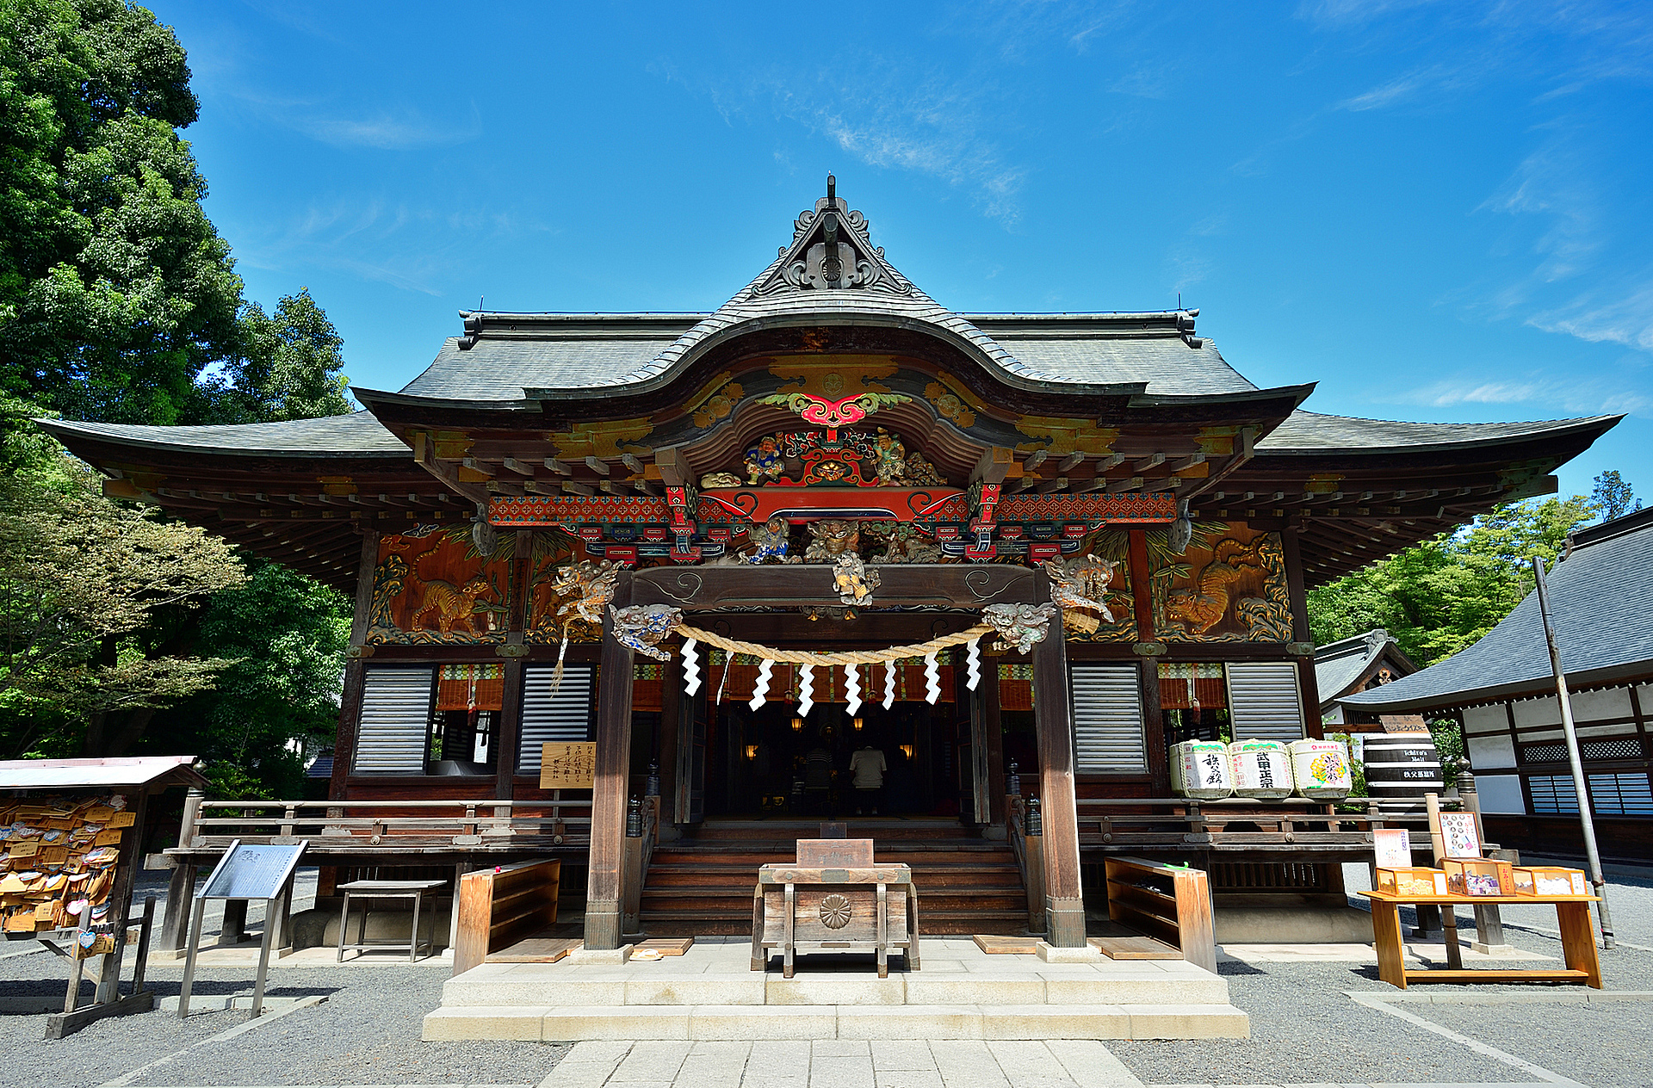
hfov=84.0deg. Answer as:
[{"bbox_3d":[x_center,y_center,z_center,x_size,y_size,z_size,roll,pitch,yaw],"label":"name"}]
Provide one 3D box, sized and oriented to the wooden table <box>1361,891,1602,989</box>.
[{"bbox_3d":[5.427,3.269,7.603,1.782,0.680,0.460,0,-15,0],"label":"wooden table"}]

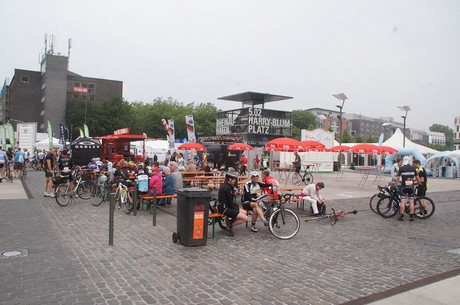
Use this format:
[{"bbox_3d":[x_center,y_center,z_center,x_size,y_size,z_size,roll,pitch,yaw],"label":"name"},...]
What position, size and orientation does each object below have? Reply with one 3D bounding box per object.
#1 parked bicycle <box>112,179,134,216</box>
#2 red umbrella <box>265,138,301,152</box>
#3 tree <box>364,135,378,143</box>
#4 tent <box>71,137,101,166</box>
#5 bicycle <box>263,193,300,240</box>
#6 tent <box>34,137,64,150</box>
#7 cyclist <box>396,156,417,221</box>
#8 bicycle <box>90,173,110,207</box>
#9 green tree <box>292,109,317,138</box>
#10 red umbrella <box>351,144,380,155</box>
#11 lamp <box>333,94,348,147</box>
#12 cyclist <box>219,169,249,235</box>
[{"bbox_3d":[-3.145,1.205,9.973,0.500,1.000,1.680,2,0,-42],"label":"parked bicycle"},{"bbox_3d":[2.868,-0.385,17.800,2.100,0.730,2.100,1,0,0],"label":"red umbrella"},{"bbox_3d":[36.237,-1.083,87.991,3.900,7.100,3.900,1,0,0],"label":"tree"},{"bbox_3d":[-14.634,-0.037,35.000,3.000,3.000,3.000,1,0,-22],"label":"tent"},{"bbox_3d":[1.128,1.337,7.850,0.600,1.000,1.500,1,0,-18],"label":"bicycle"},{"bbox_3d":[-21.775,-0.274,41.496,3.050,3.080,3.050,1,0,-31],"label":"tent"},{"bbox_3d":[5.267,1.054,10.205,0.580,1.860,0.420,2,0,17],"label":"cyclist"},{"bbox_3d":[-4.130,1.169,11.203,0.520,1.020,1.700,2,0,5],"label":"bicycle"},{"bbox_3d":[15.062,-3.369,69.986,6.000,10.800,6.000,1,0,0],"label":"green tree"},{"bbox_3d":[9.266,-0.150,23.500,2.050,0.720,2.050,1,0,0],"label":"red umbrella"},{"bbox_3d":[11.708,-2.107,35.989,1.350,8.300,1.250,1,0,-31],"label":"lamp"},{"bbox_3d":[0.101,1.152,7.748,0.720,1.400,0.470,1,0,21],"label":"cyclist"}]

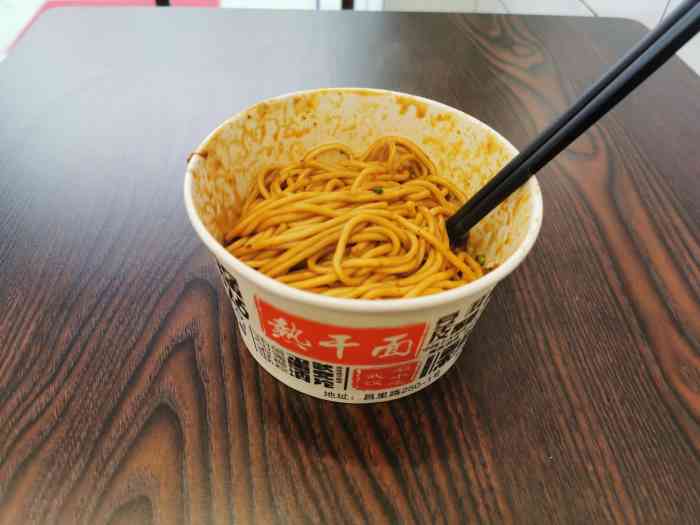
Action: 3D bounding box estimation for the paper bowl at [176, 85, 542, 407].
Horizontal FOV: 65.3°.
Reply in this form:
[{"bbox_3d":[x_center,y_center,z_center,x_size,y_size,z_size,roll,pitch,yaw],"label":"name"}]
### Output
[{"bbox_3d":[0.004,-0.008,0.261,0.147,0.081,0.144,2,46,-2],"label":"paper bowl"}]

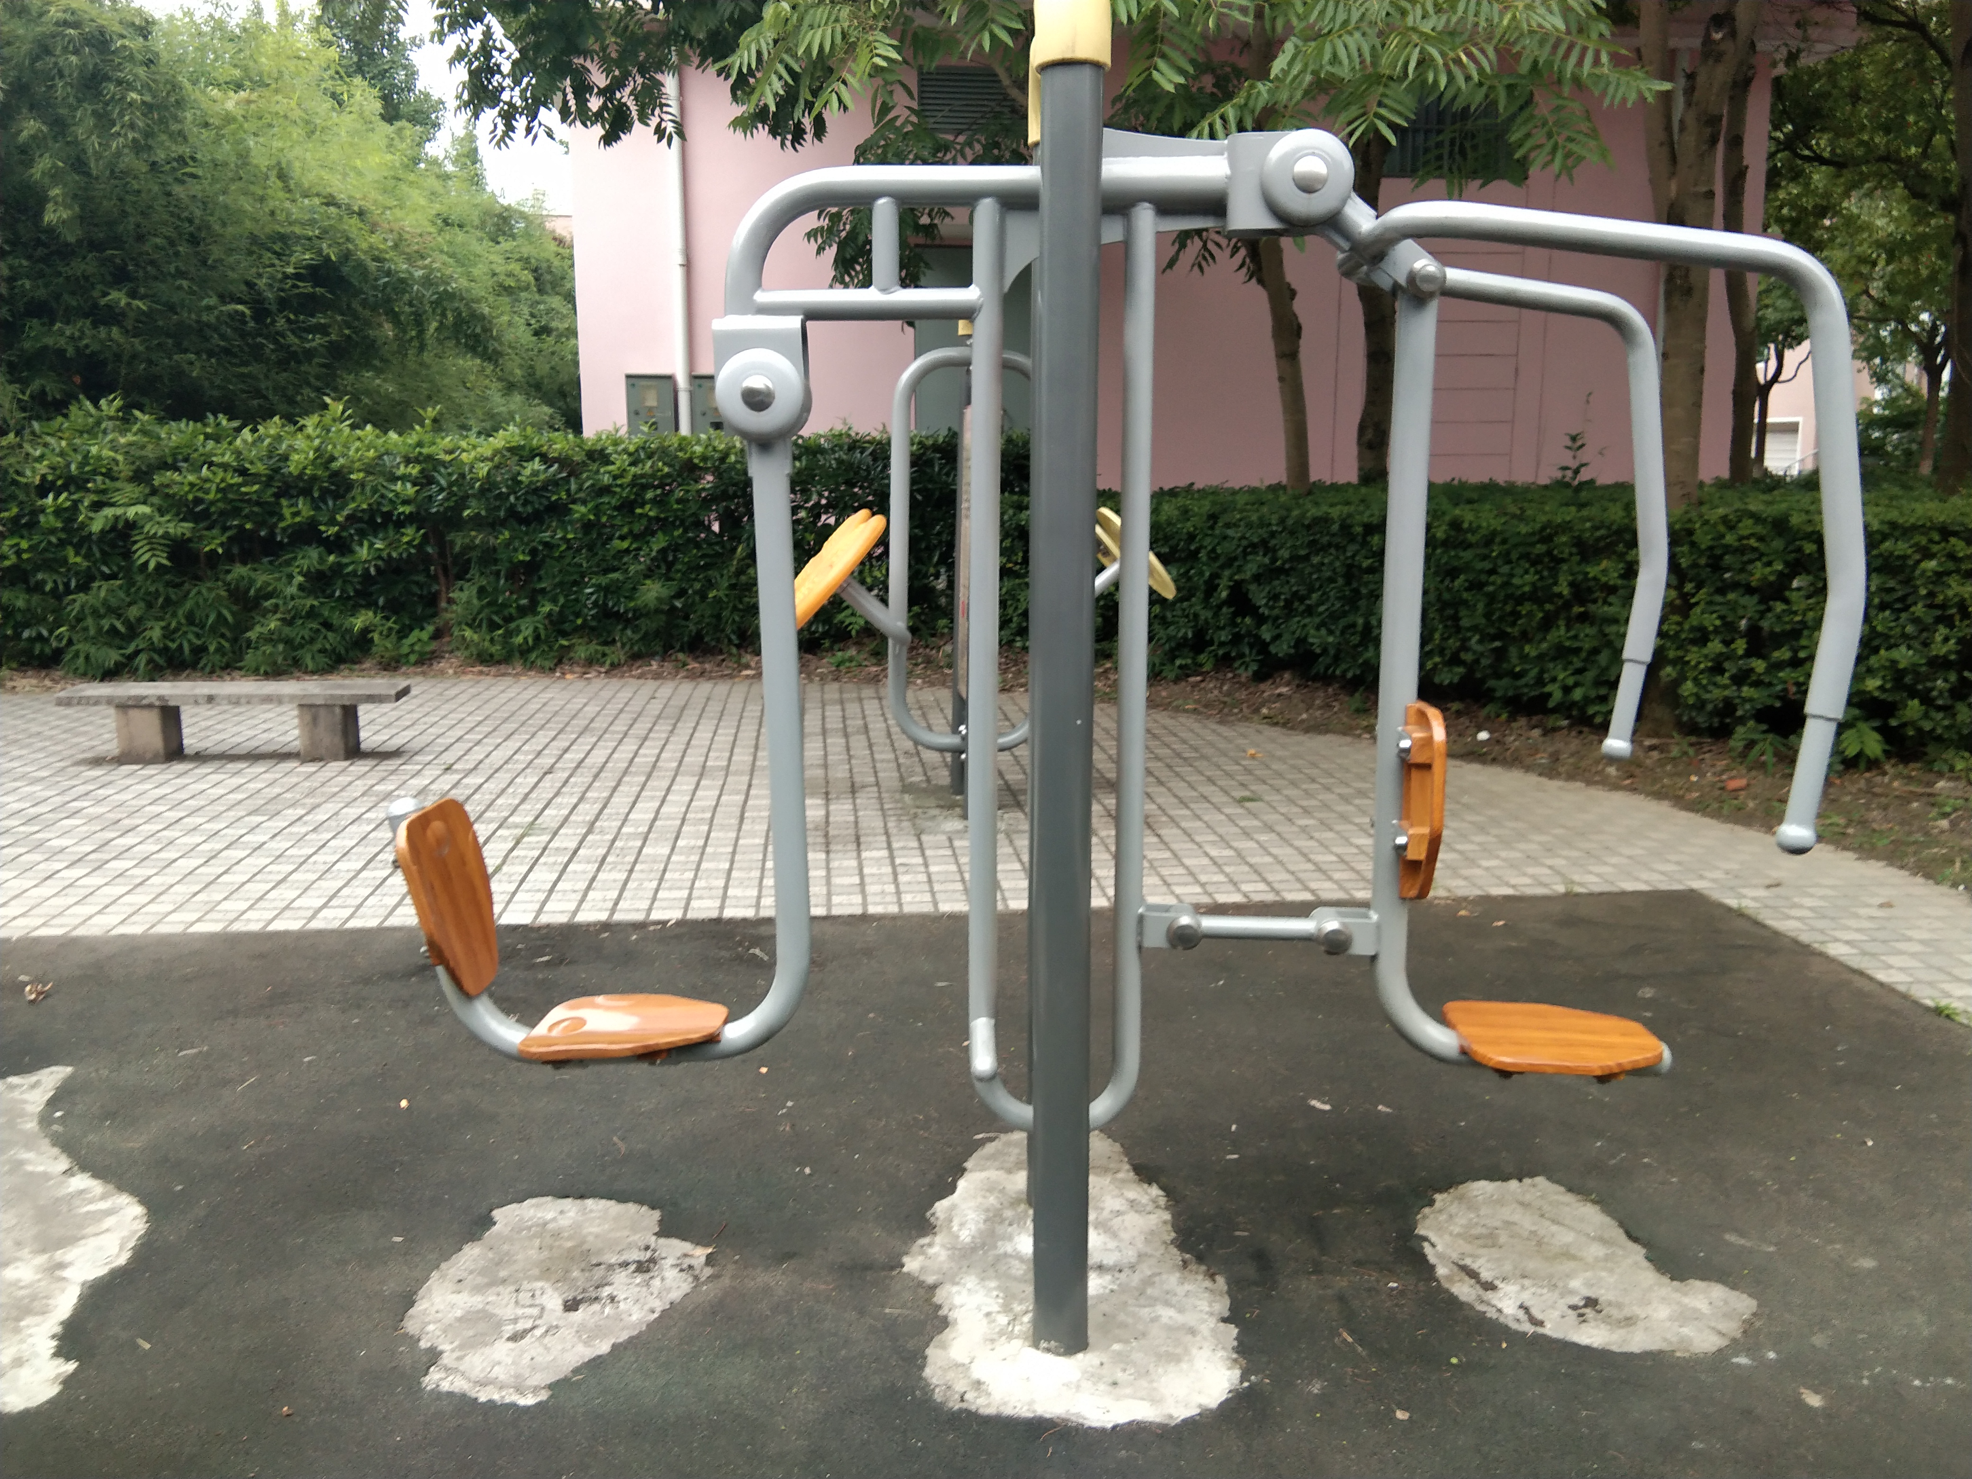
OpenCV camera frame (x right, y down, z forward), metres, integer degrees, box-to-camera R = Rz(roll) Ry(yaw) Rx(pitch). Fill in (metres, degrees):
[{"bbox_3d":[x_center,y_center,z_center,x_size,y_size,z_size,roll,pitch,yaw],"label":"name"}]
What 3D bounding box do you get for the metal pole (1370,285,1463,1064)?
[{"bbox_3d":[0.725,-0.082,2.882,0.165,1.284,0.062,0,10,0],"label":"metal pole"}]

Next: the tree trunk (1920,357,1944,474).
[{"bbox_3d":[13.151,-4.224,24.642,0.240,2.000,0.240,0,10,0],"label":"tree trunk"}]

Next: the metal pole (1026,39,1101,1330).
[{"bbox_3d":[0.120,-0.006,2.631,0.087,1.970,0.087,0,10,0],"label":"metal pole"}]

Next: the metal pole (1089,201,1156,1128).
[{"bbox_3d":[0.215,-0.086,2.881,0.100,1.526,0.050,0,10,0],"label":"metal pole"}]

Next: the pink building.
[{"bbox_3d":[1.780,-4.417,18.712,11.100,4.900,7.200,0,10,0],"label":"pink building"}]

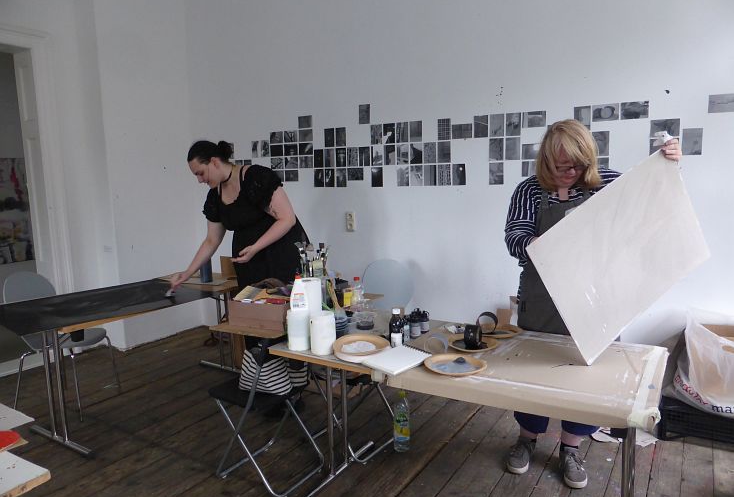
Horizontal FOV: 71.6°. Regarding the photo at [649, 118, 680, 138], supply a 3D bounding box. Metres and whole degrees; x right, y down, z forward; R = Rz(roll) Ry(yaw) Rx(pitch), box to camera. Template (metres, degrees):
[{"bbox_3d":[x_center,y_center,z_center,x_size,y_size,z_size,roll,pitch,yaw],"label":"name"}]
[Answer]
[{"bbox_3d":[1.729,-0.692,2.948,0.150,0.100,0.005,4,9,33],"label":"photo"}]

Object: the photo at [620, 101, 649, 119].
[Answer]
[{"bbox_3d":[1.613,-0.829,3.060,0.150,0.100,0.006,4,9,31],"label":"photo"}]

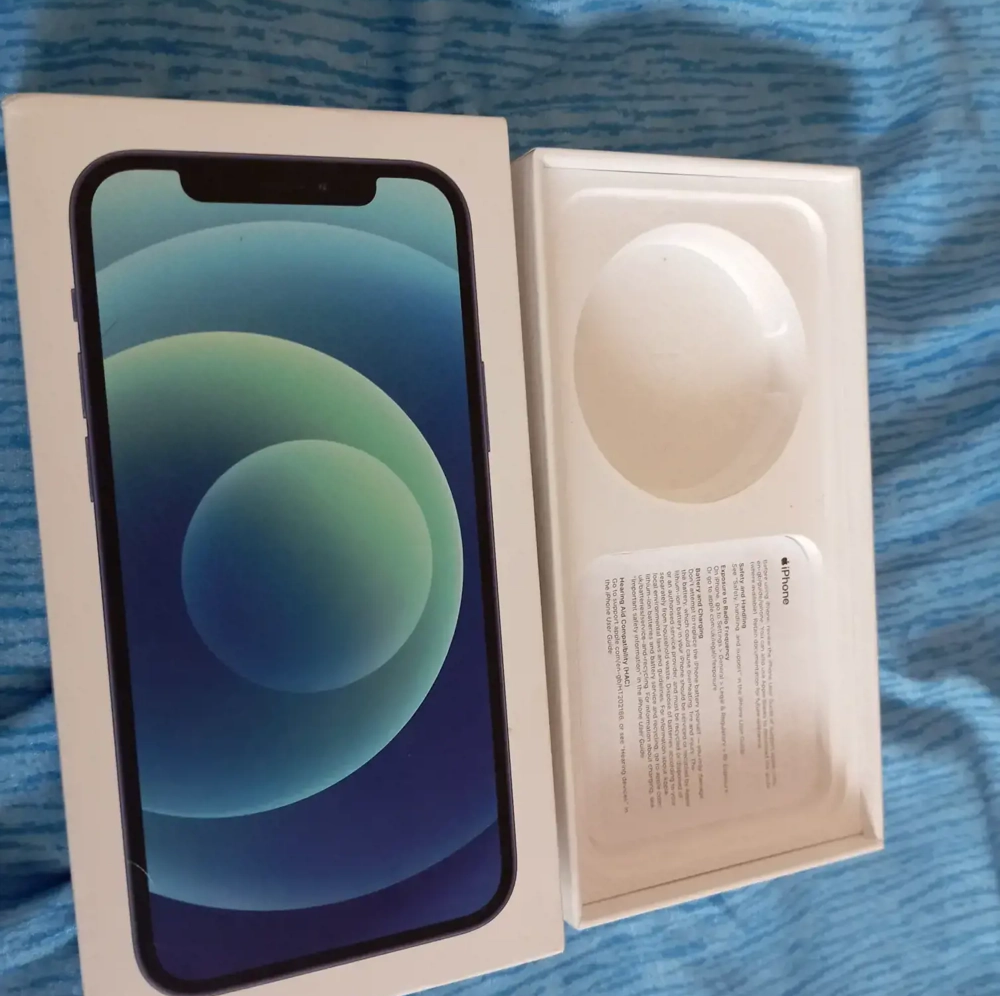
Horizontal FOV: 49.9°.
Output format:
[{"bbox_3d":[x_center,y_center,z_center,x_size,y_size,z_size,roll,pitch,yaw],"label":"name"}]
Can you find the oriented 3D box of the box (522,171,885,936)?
[{"bbox_3d":[0.044,0.006,0.247,0.084,0.025,0.160,-5,94,-24],"label":"box"}]

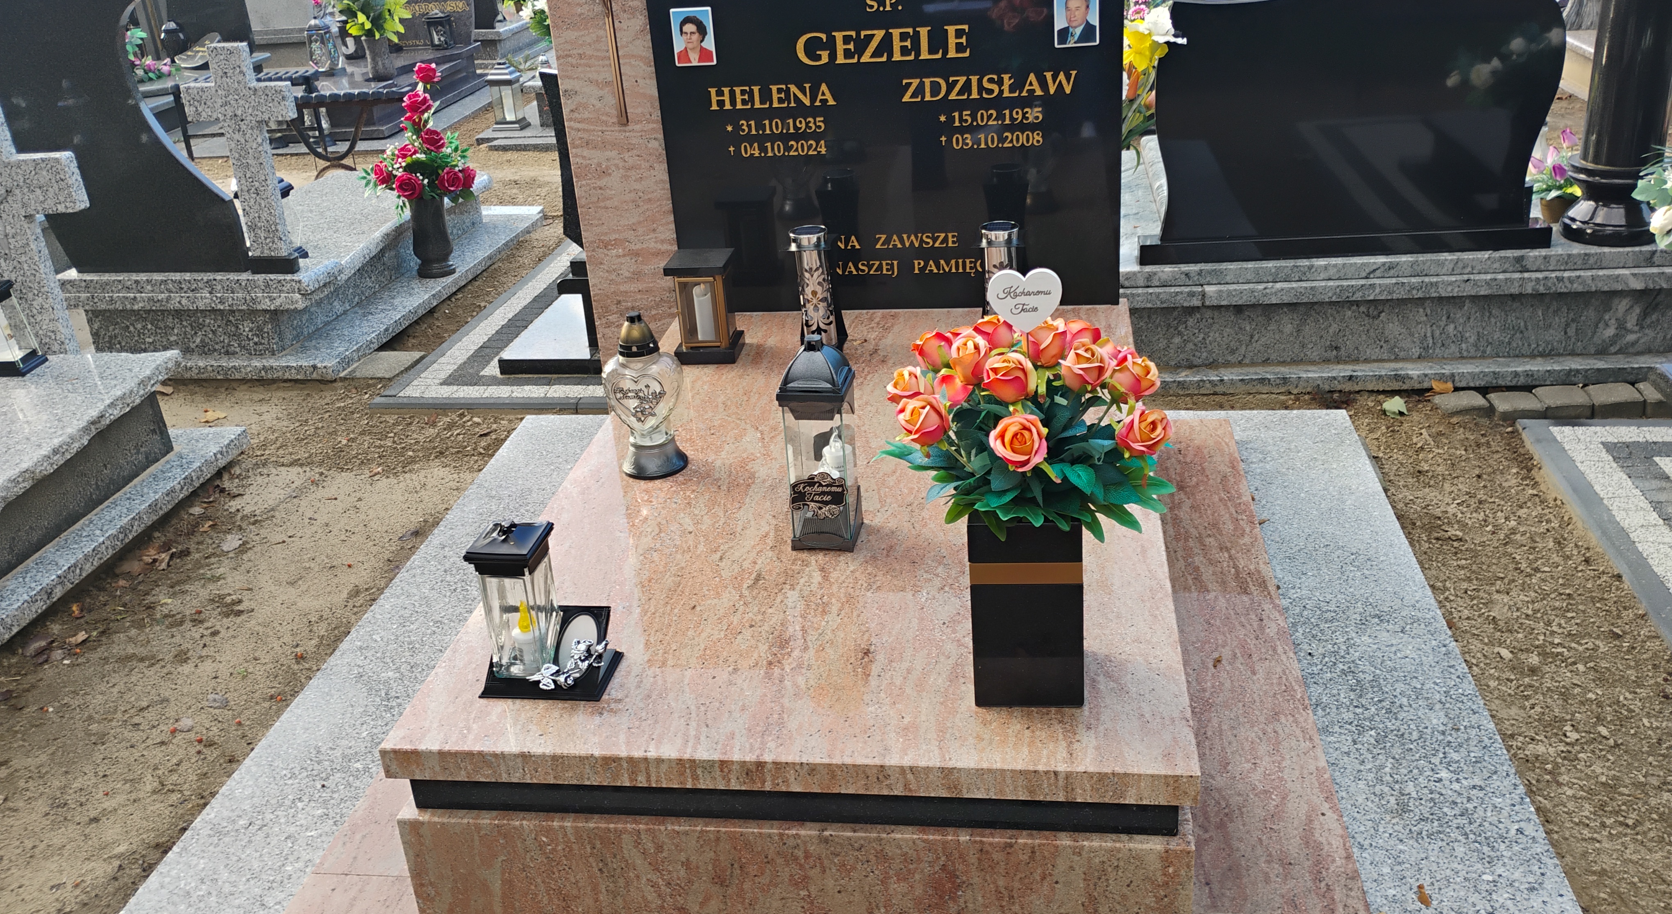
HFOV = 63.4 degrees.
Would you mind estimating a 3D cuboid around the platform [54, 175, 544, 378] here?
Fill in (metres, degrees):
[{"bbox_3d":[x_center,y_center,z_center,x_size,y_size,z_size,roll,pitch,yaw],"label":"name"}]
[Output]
[{"bbox_3d":[-1.994,-0.742,5.050,1.166,0.266,1.642,1,27,12],"label":"platform"}]

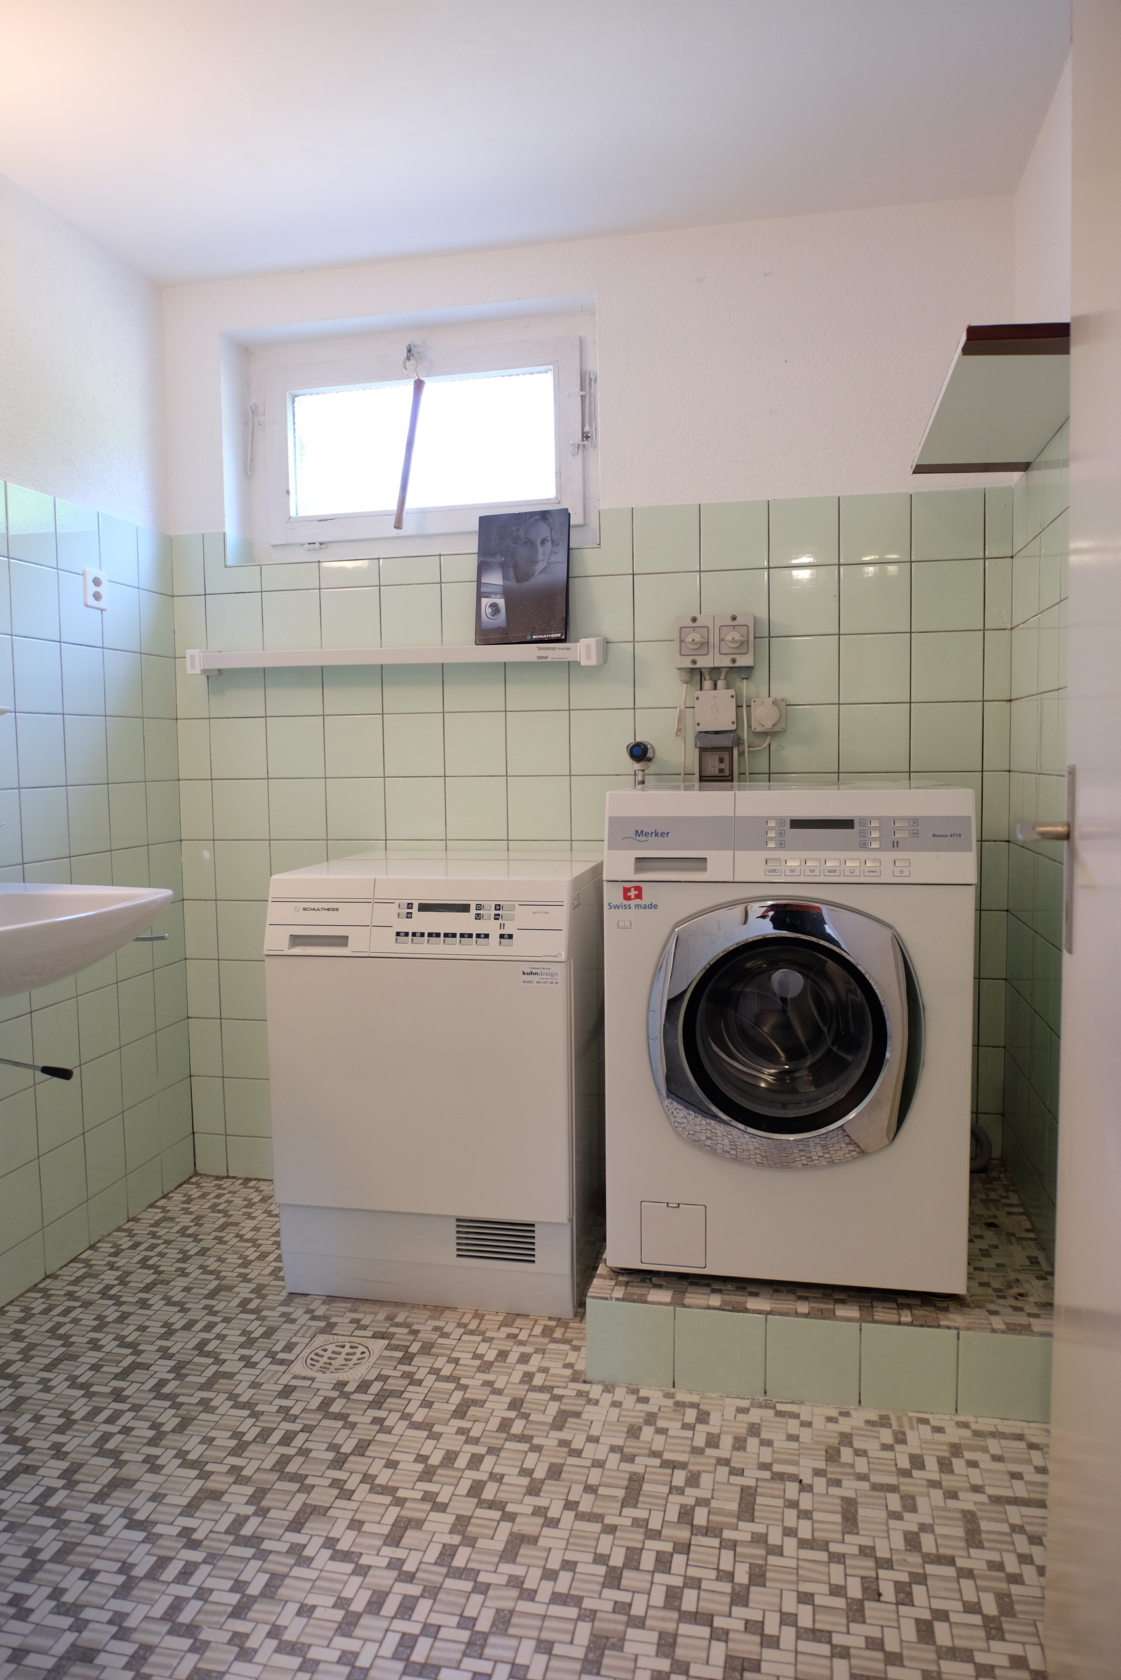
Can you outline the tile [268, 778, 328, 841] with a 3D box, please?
[{"bbox_3d":[-0.640,-0.074,2.745,0.149,0.149,0.008,0,5,12],"label":"tile"}]

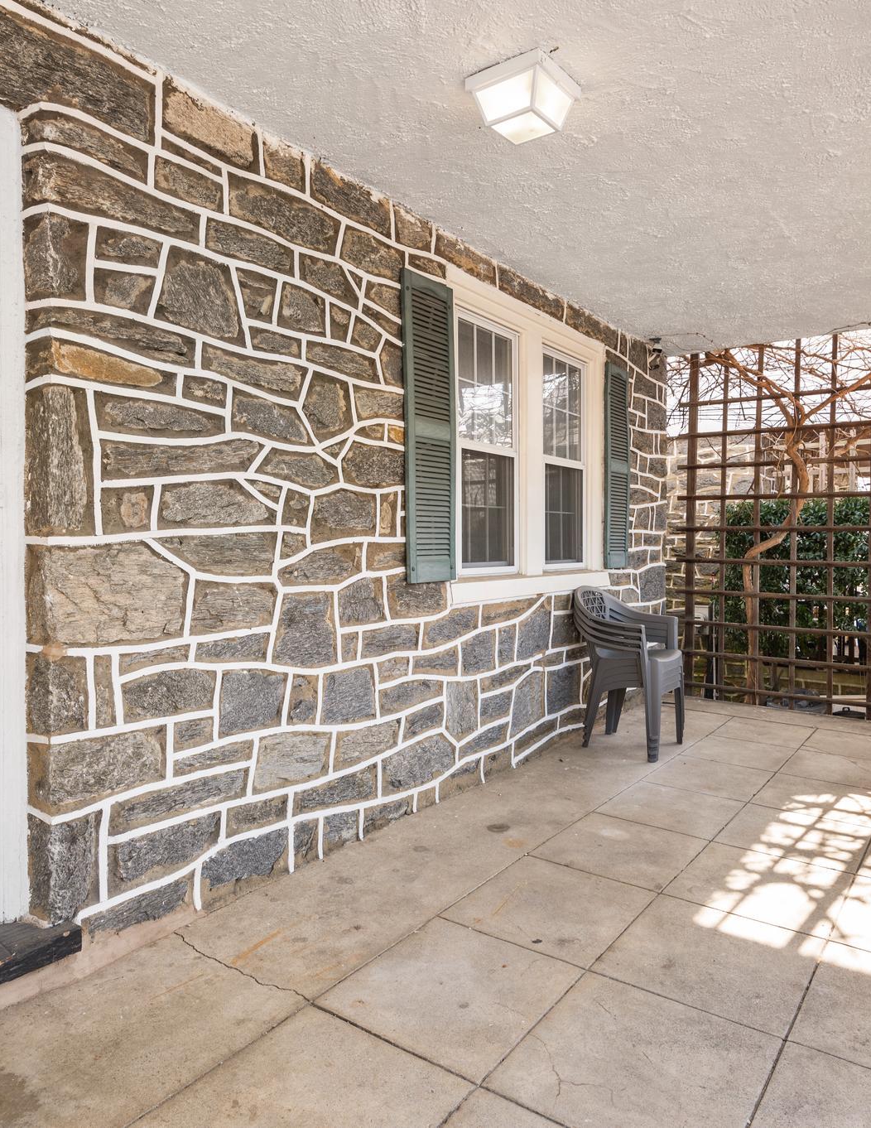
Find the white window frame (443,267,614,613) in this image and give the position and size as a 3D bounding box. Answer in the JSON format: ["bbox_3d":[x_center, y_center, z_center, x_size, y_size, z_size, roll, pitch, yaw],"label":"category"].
[{"bbox_3d":[0.624,-0.655,4.480,0.140,1.660,1.890,0,1,37],"label":"white window frame"}]

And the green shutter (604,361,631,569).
[{"bbox_3d":[1.313,-0.683,5.337,0.040,1.430,0.390,0,1,37],"label":"green shutter"}]

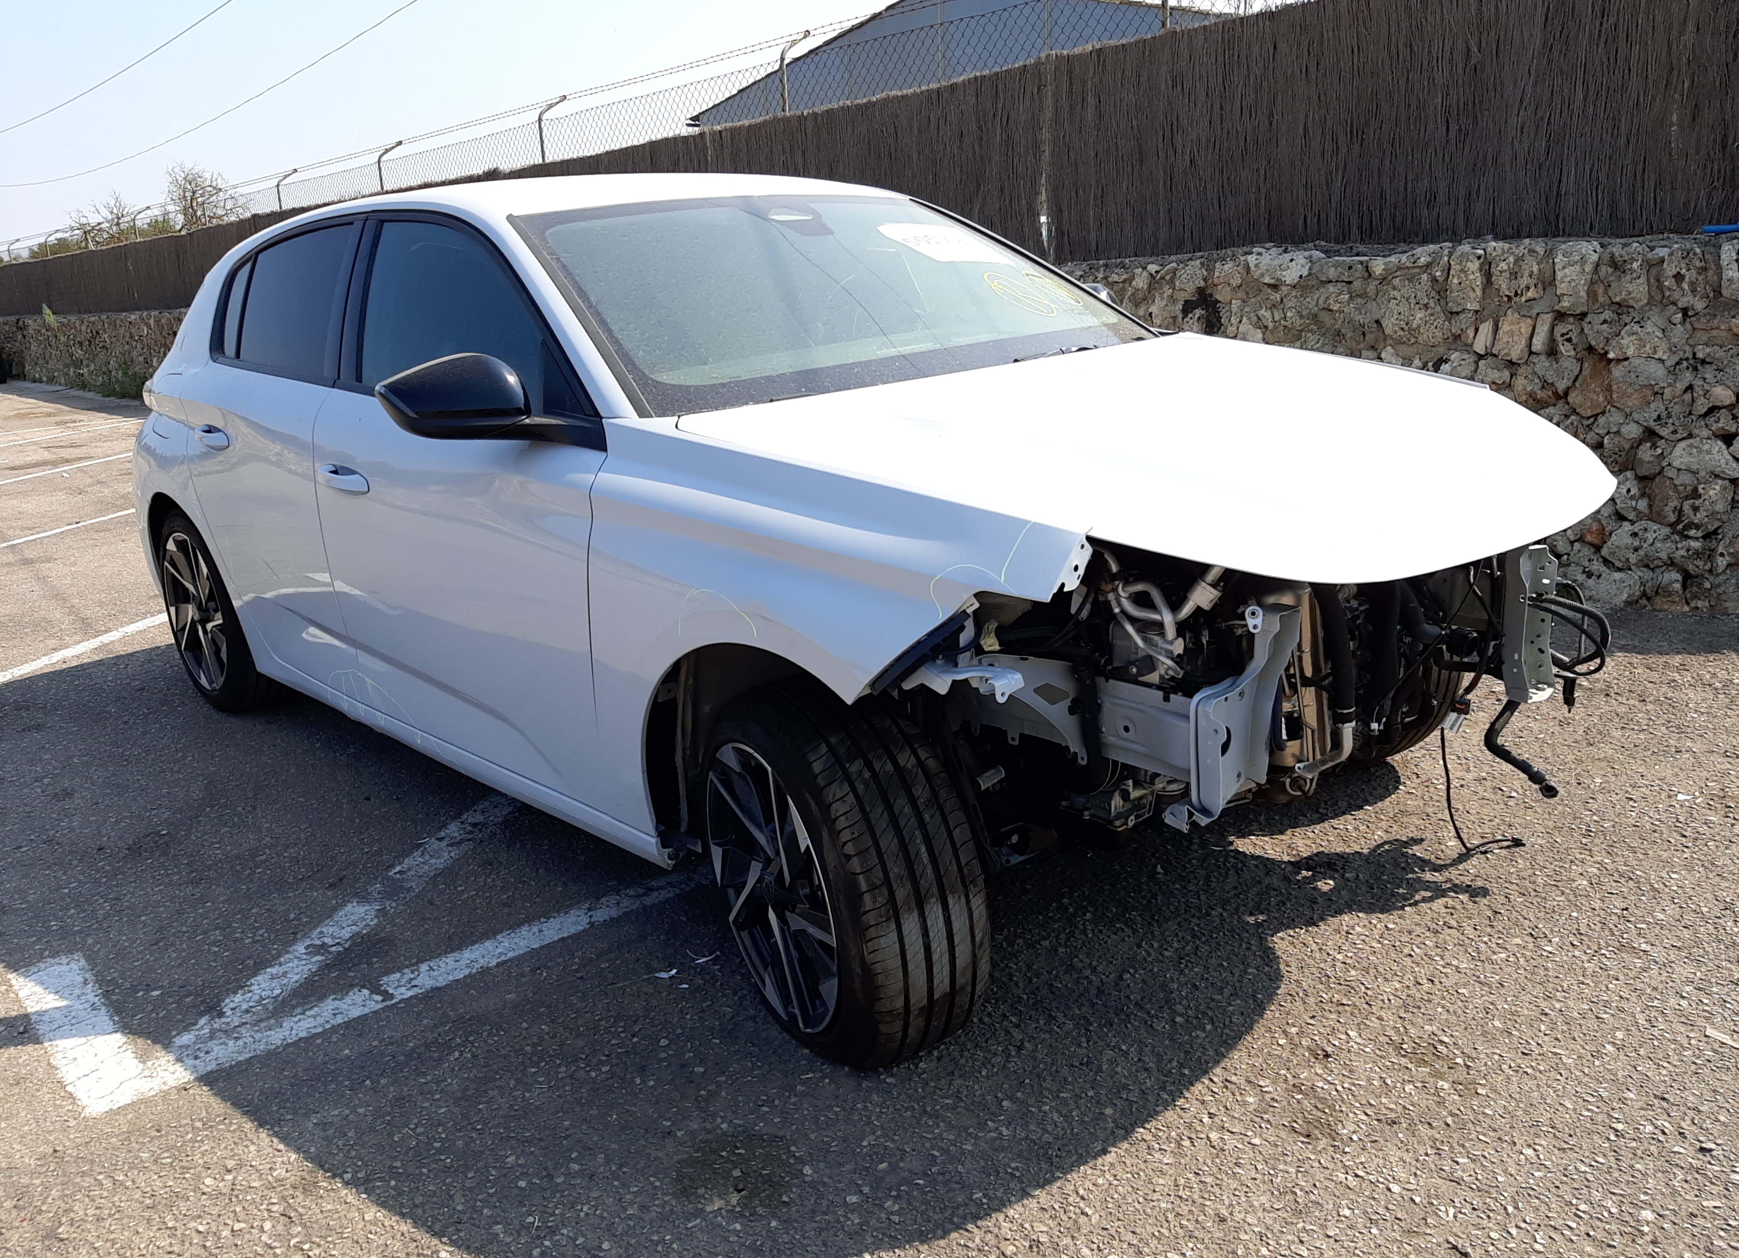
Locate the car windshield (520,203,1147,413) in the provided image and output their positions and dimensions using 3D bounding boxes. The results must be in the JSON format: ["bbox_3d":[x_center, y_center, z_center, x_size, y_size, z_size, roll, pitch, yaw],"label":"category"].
[{"bbox_3d":[-0.025,-0.762,2.803,1.470,0.140,0.840,-19,51,-41],"label":"car windshield"}]

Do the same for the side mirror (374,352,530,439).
[{"bbox_3d":[-0.714,-0.405,2.286,0.240,0.165,0.175,-19,23,-41],"label":"side mirror"}]

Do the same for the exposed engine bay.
[{"bbox_3d":[0.702,0.023,2.310,1.400,0.600,0.780,-19,23,-41],"label":"exposed engine bay"}]

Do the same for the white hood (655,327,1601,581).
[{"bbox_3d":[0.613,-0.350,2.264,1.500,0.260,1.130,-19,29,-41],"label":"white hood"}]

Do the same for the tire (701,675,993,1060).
[{"bbox_3d":[-0.070,0.377,2.112,0.230,0.630,0.630,-13,20,-26],"label":"tire"}]

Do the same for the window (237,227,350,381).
[{"bbox_3d":[-1.428,-0.814,3.223,0.760,0.360,0.080,14,1,44],"label":"window"}]

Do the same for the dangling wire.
[{"bbox_3d":[1.194,0.313,2.588,0.200,0.310,0.120,-19,23,-41],"label":"dangling wire"}]

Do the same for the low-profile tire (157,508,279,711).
[{"bbox_3d":[-1.919,-0.077,3.935,0.225,0.630,0.630,-19,23,-41],"label":"low-profile tire"}]

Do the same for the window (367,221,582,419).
[{"bbox_3d":[-0.786,-0.642,2.579,1.080,0.390,0.080,14,1,44],"label":"window"}]

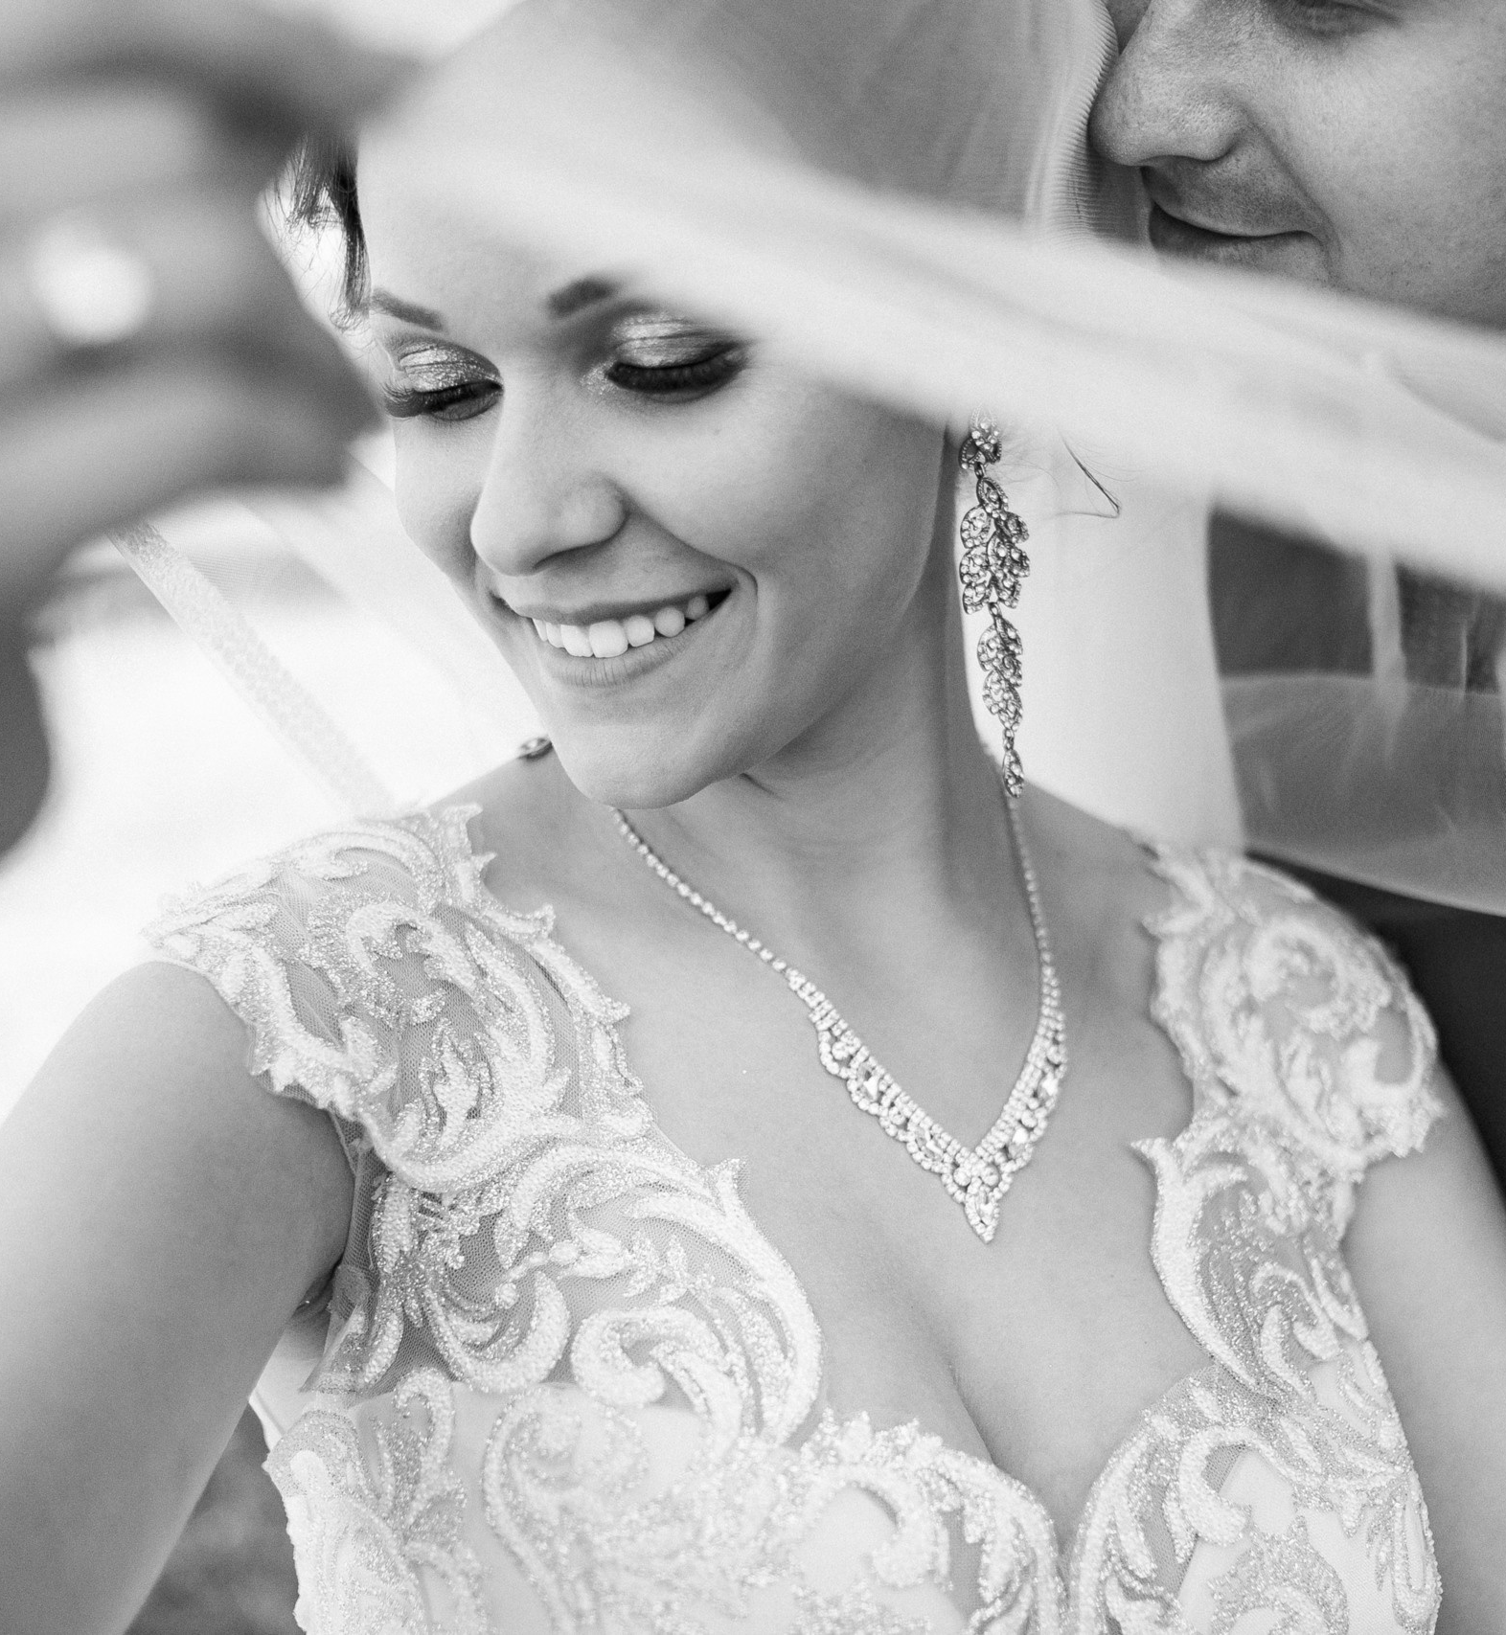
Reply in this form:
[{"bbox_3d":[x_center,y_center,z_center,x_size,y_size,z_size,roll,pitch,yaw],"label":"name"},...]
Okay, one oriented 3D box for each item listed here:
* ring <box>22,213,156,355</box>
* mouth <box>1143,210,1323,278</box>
[{"bbox_3d":[-0.098,-0.078,0.350,0.007,0.020,0.022,-11,15,-18],"label":"ring"},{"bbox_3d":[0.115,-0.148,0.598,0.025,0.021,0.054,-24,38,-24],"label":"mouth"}]

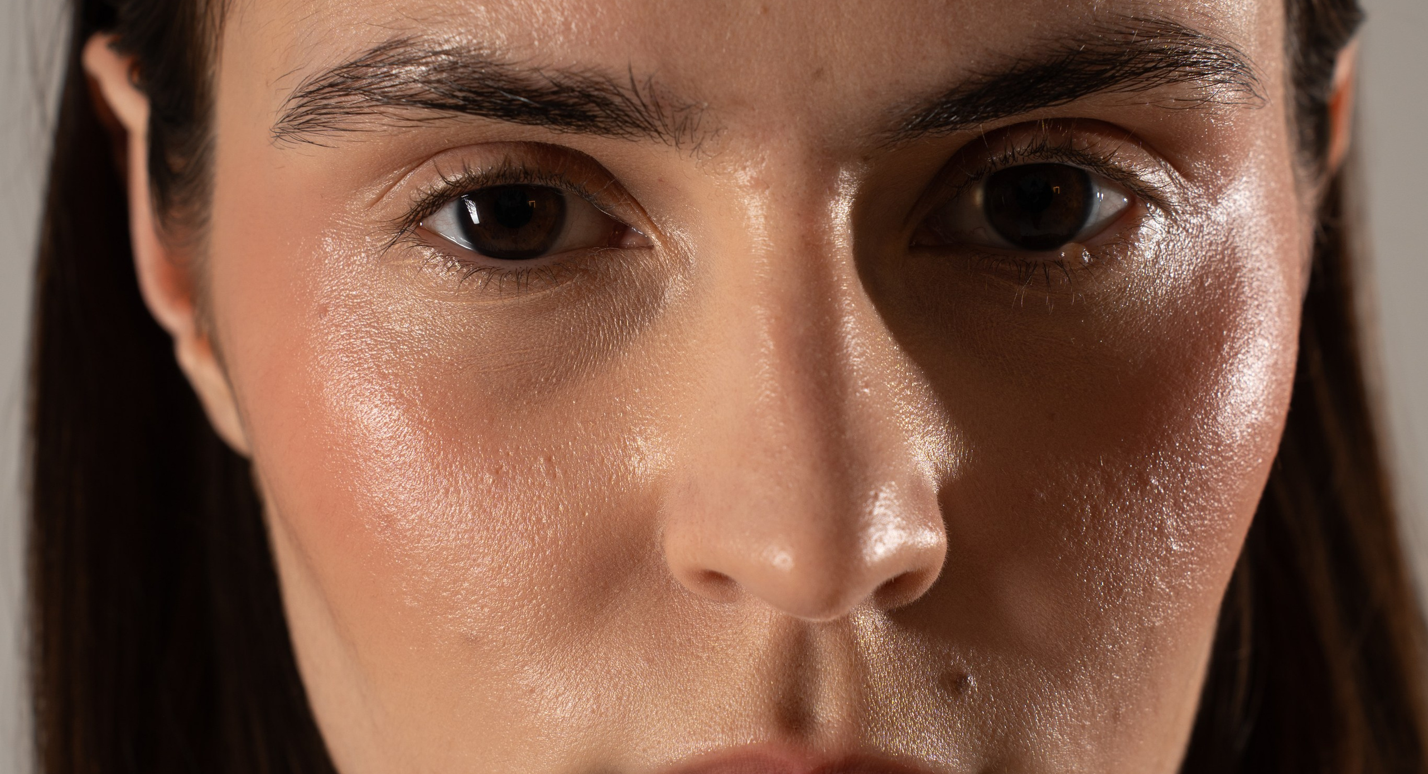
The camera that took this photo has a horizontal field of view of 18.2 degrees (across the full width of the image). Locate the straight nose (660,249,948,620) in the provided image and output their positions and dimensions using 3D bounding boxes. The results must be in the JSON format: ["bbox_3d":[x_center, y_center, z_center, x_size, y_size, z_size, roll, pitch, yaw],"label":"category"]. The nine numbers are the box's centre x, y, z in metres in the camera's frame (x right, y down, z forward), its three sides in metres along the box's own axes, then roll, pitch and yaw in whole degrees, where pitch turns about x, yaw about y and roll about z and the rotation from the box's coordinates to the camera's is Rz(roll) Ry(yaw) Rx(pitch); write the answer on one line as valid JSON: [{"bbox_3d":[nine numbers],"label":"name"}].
[{"bbox_3d":[0.010,0.005,0.503,0.032,0.041,0.026,-2,7,-5],"label":"straight nose"}]

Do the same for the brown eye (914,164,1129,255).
[{"bbox_3d":[0.036,-0.021,0.517,0.025,0.011,0.011,-2,7,-5],"label":"brown eye"}]

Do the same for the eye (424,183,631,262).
[{"bbox_3d":[-0.022,-0.019,0.514,0.025,0.010,0.011,-2,7,-5],"label":"eye"}]

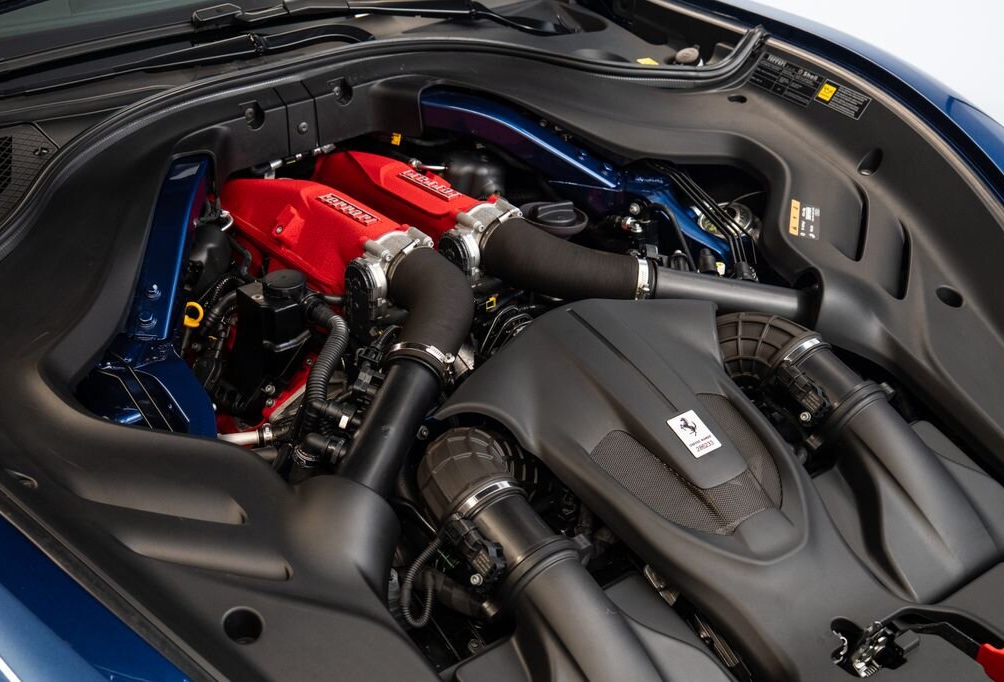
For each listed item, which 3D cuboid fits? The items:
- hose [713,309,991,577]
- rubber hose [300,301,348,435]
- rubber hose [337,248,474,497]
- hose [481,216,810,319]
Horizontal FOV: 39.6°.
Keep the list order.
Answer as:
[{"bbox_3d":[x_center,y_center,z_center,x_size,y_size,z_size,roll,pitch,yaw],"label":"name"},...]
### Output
[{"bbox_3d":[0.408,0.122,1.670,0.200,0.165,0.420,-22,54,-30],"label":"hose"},{"bbox_3d":[-0.222,0.034,1.730,0.065,0.170,0.070,-22,42,-30],"label":"rubber hose"},{"bbox_3d":[-0.107,0.026,1.678,0.120,0.085,0.440,3,36,0],"label":"rubber hose"},{"bbox_3d":[0.179,-0.087,1.852,0.440,0.085,0.120,11,37,12],"label":"hose"}]

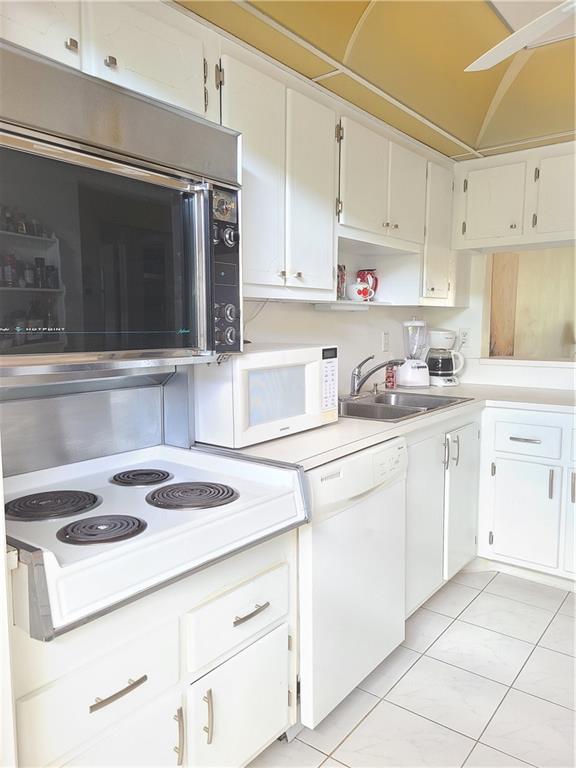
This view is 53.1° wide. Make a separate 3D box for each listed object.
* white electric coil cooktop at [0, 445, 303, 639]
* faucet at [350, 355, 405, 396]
[{"bbox_3d":[-0.382,0.309,1.400,0.532,0.156,0.773,5,8,37],"label":"white electric coil cooktop"},{"bbox_3d":[0.435,-0.034,2.792,0.290,0.210,0.070,5,8,37],"label":"faucet"}]

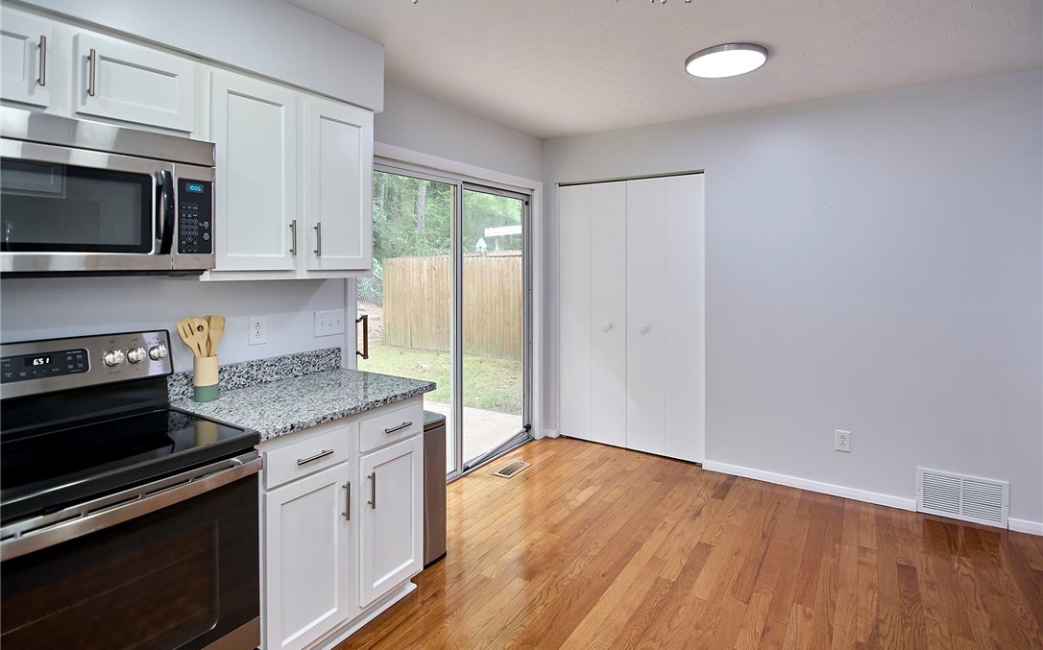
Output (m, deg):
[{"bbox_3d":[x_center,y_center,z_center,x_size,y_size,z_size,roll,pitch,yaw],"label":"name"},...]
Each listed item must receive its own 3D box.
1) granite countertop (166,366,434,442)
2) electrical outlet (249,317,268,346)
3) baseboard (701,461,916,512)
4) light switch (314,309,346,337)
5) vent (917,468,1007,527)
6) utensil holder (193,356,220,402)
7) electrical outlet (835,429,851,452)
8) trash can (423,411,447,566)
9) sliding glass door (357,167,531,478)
[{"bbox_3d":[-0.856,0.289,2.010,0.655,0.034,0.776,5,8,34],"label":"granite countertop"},{"bbox_3d":[-1.140,0.024,2.136,0.010,0.122,0.077,5,8,34],"label":"electrical outlet"},{"bbox_3d":[1.797,1.023,3.188,1.190,0.068,0.016,5,8,34],"label":"baseboard"},{"bbox_3d":[-0.943,-0.009,2.429,0.009,0.122,0.171,5,8,34],"label":"light switch"},{"bbox_3d":[2.449,0.968,2.741,0.380,0.264,0.016,5,8,34],"label":"vent"},{"bbox_3d":[-1.212,0.206,1.890,0.082,0.162,0.082,5,8,34],"label":"utensil holder"},{"bbox_3d":[1.980,0.720,3.031,0.079,0.127,0.010,5,8,34],"label":"electrical outlet"},{"bbox_3d":[-0.590,0.807,2.437,0.395,0.690,0.223,5,8,34],"label":"trash can"},{"bbox_3d":[-0.391,0.045,3.336,0.090,1.980,1.725,5,8,34],"label":"sliding glass door"}]

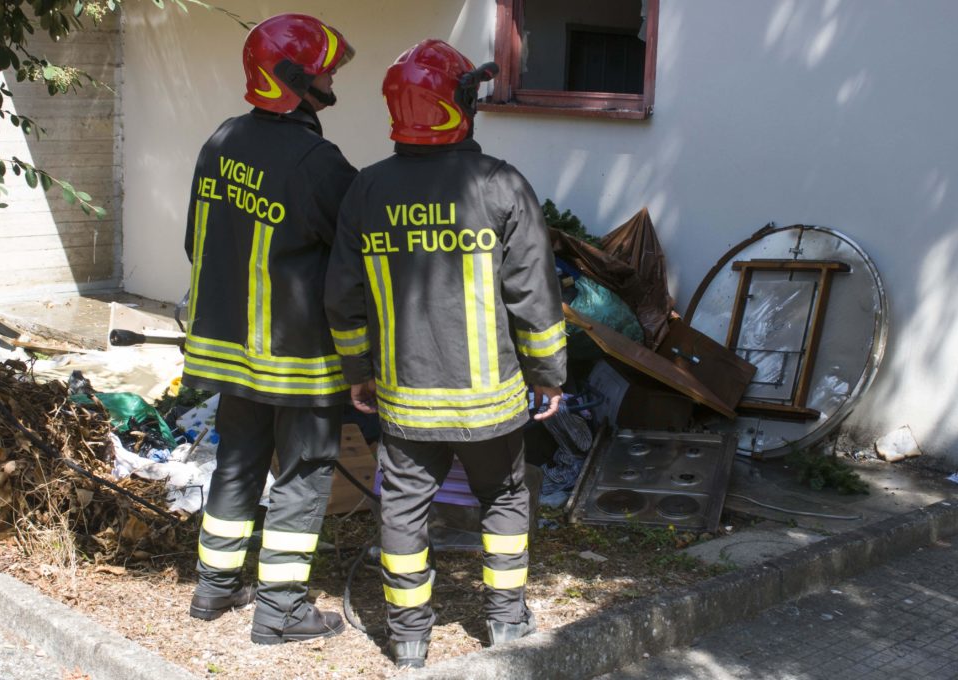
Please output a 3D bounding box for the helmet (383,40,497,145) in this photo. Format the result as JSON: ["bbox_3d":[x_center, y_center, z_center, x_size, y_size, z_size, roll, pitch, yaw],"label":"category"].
[{"bbox_3d":[-0.124,-0.709,4.215,0.265,0.285,0.320,9,12,35],"label":"helmet"}]

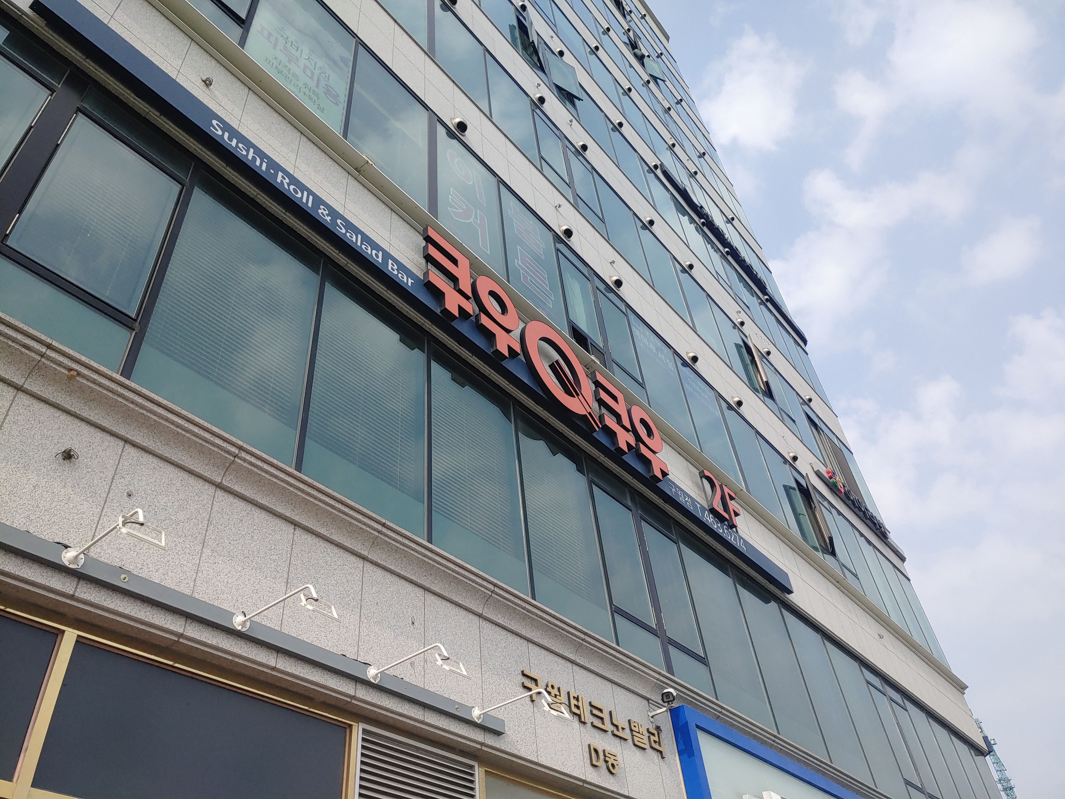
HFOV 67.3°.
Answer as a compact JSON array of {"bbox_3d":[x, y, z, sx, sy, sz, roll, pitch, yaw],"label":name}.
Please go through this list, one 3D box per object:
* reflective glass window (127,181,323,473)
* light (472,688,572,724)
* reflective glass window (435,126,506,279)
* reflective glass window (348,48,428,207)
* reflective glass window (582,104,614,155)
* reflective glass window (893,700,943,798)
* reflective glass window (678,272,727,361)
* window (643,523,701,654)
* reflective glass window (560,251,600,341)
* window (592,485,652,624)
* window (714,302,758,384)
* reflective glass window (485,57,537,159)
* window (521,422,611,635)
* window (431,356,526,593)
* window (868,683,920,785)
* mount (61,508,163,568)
[{"bbox_3d":[-2.010,-0.573,5.507,0.100,2.014,1.129,-32,-49,26],"label":"reflective glass window"},{"bbox_3d":[-0.088,1.807,4.664,0.610,0.273,0.289,-33,-50,25],"label":"light"},{"bbox_3d":[-0.805,-2.611,10.373,0.100,2.226,1.191,-32,-49,25],"label":"reflective glass window"},{"bbox_3d":[-1.603,-3.106,9.064,0.100,2.124,1.127,-32,-49,26],"label":"reflective glass window"},{"bbox_3d":[1.343,-6.119,17.642,0.100,2.239,1.292,-32,-49,26],"label":"reflective glass window"},{"bbox_3d":[6.755,6.143,14.077,0.100,1.516,0.805,-32,-49,25],"label":"reflective glass window"},{"bbox_3d":[3.405,-1.692,16.092,0.100,2.093,1.177,-33,-50,25],"label":"reflective glass window"},{"bbox_3d":[1.435,1.937,8.294,0.100,1.328,0.664,-33,-50,25],"label":"window"},{"bbox_3d":[0.700,-1.508,11.849,0.100,1.562,0.761,-32,-49,25],"label":"reflective glass window"},{"bbox_3d":[0.860,1.483,7.781,0.100,1.328,0.681,-33,-50,25],"label":"window"},{"bbox_3d":[4.392,-1.229,17.349,0.100,2.126,1.177,-33,-50,25],"label":"window"},{"bbox_3d":[-0.358,-5.149,14.125,0.100,2.388,1.169,-32,-49,25],"label":"reflective glass window"},{"bbox_3d":[0.270,1.181,7.567,0.100,2.014,1.123,-32,-49,26],"label":"window"},{"bbox_3d":[-0.490,0.596,6.881,0.100,2.018,1.107,-32,-49,26],"label":"window"},{"bbox_3d":[6.083,5.635,13.435,0.100,1.537,0.799,-32,-49,25],"label":"window"},{"bbox_3d":[-1.803,0.615,3.390,0.660,0.280,0.190,-32,-49,26],"label":"mount"}]

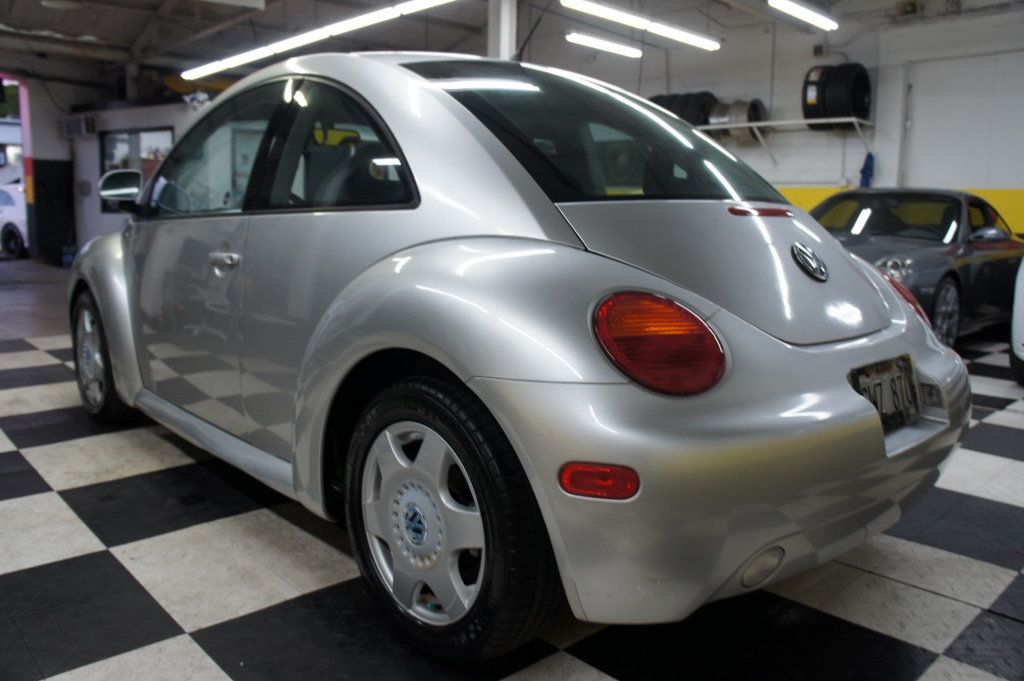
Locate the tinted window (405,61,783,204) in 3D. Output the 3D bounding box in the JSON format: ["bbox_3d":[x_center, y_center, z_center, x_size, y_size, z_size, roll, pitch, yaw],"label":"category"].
[{"bbox_3d":[0.294,-0.623,2.191,1.060,0.150,0.887,-8,42,-42],"label":"tinted window"}]

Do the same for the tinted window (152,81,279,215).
[{"bbox_3d":[-1.099,-0.669,2.786,0.060,0.430,0.950,20,-5,-40],"label":"tinted window"}]

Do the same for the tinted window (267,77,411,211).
[{"bbox_3d":[-0.455,-0.557,2.110,0.720,0.410,0.060,9,-8,42],"label":"tinted window"}]

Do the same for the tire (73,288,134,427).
[{"bbox_3d":[-1.848,0.047,3.518,0.210,0.625,0.625,-8,13,-42],"label":"tire"}]

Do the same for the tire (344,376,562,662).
[{"bbox_3d":[-0.138,0.377,1.699,0.210,0.625,0.625,-8,13,-42],"label":"tire"}]

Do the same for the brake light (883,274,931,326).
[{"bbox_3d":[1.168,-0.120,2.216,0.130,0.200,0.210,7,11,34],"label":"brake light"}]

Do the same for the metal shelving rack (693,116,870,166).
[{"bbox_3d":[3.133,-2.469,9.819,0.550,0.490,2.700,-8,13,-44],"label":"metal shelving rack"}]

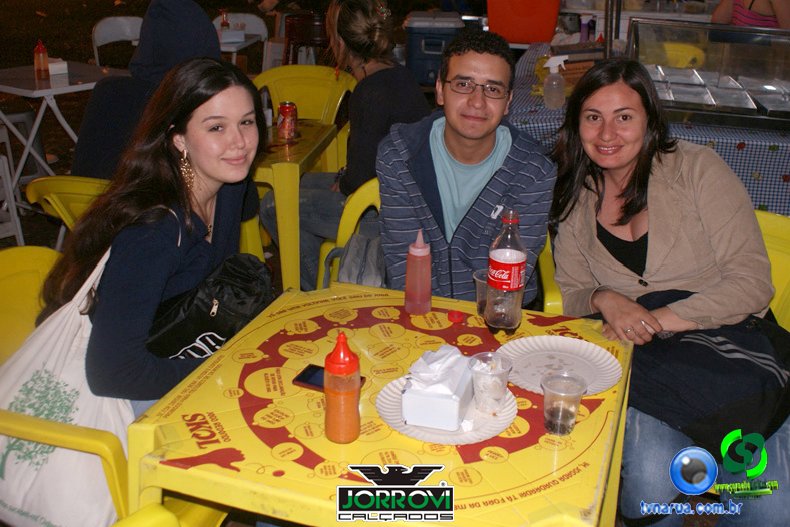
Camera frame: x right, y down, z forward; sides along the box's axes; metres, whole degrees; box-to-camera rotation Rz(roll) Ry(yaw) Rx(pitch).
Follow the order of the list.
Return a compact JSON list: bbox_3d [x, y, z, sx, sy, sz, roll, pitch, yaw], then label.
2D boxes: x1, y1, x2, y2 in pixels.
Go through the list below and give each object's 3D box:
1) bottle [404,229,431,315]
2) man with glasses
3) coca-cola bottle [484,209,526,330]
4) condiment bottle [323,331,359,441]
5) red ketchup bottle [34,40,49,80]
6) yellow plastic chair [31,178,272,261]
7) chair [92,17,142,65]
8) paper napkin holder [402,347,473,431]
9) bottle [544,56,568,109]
[{"bbox_3d":[0.047,0.012,1.672,0.051,0.166,0.051,7,22,18],"label":"bottle"},{"bbox_3d":[0.155,0.050,2.100,0.490,1.220,0.700,5,22,13],"label":"man with glasses"},{"bbox_3d":[0.203,0.016,1.573,0.070,0.234,0.070,7,22,18],"label":"coca-cola bottle"},{"bbox_3d":[-0.077,0.176,1.247,0.053,0.168,0.053,0,21,0],"label":"condiment bottle"},{"bbox_3d":[-1.690,-0.972,4.090,0.064,0.182,0.064,7,22,18],"label":"red ketchup bottle"},{"bbox_3d":[-0.680,0.045,2.710,0.570,0.780,0.560,3,21,8],"label":"yellow plastic chair"},{"bbox_3d":[-1.890,-1.285,5.980,0.450,0.800,0.480,-3,21,-7],"label":"chair"},{"bbox_3d":[0.072,0.186,1.320,0.085,0.080,0.120,7,22,18],"label":"paper napkin holder"},{"bbox_3d":[0.658,-0.740,3.500,0.105,0.220,0.085,0,21,0],"label":"bottle"}]

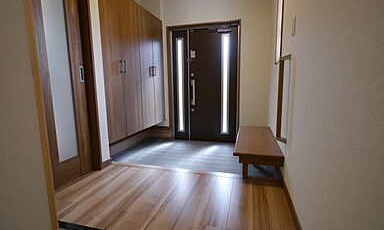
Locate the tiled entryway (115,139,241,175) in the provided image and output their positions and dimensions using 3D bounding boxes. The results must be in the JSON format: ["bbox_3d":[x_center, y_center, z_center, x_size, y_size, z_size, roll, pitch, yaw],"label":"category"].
[{"bbox_3d":[-0.039,0.588,3.009,1.995,0.045,1.470,2,9,16],"label":"tiled entryway"}]

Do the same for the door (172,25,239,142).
[{"bbox_3d":[0.224,-0.498,3.561,1.145,1.964,0.080,2,9,16],"label":"door"}]

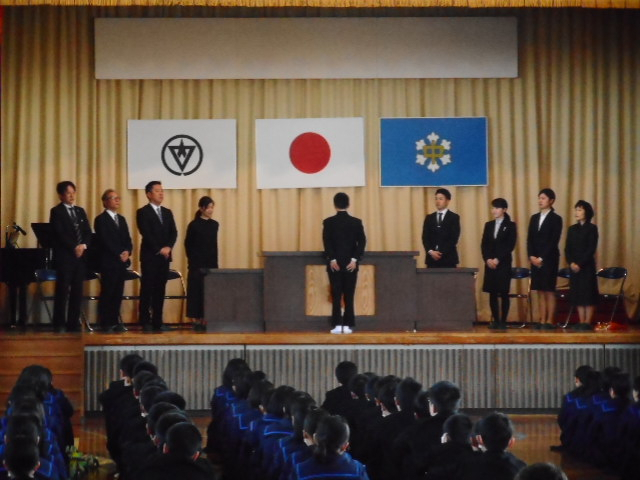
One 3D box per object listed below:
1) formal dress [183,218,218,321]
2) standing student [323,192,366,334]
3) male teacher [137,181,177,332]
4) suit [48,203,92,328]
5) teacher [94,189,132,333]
[{"bbox_3d":[-1.427,0.339,34.200,0.420,1.209,0.300,0,0,-45],"label":"formal dress"},{"bbox_3d":[0.287,0.271,33.100,0.500,1.653,0.320,0,0,0],"label":"standing student"},{"bbox_3d":[-1.930,0.199,33.600,0.480,1.795,0.340,0,0,-35],"label":"male teacher"},{"bbox_3d":[-2.949,0.314,33.500,0.480,1.504,0.300,0,0,-30],"label":"suit"},{"bbox_3d":[-2.424,0.245,33.200,0.510,1.680,0.340,0,0,-42],"label":"teacher"}]

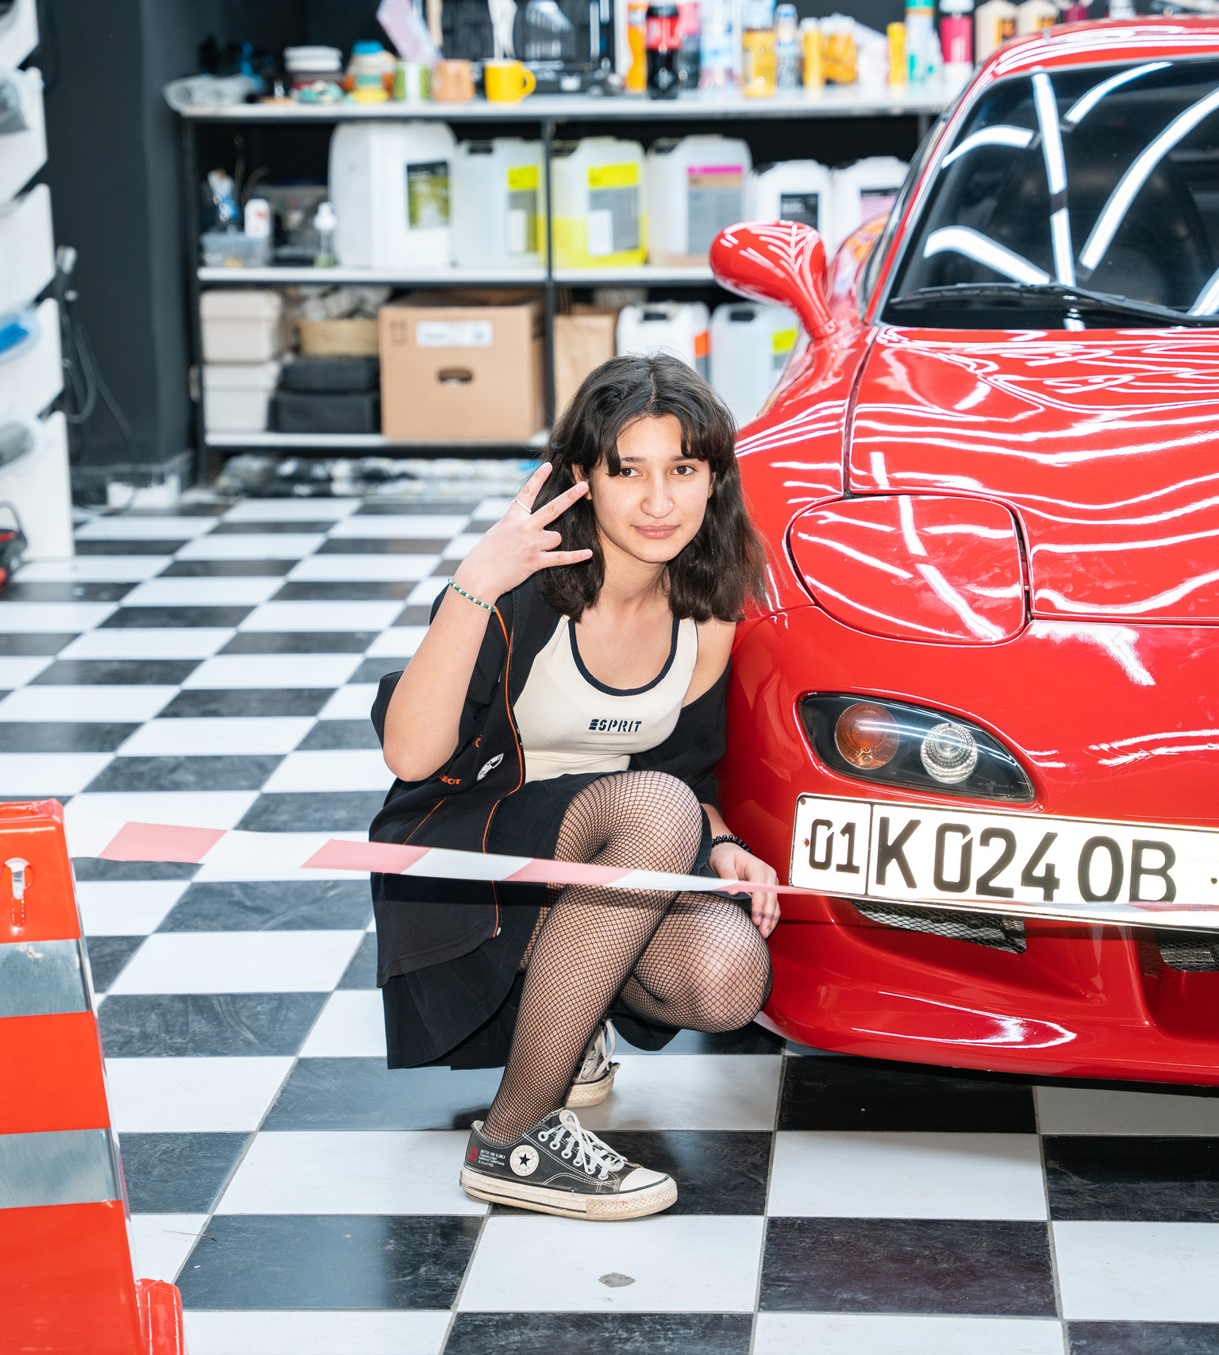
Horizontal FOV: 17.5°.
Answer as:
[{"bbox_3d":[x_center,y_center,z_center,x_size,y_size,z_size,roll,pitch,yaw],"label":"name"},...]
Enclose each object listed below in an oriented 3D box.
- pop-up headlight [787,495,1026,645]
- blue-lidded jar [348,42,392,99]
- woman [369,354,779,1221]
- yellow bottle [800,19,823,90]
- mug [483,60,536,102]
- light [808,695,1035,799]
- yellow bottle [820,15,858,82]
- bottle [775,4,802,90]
[{"bbox_3d":[0.360,-0.127,4.750,0.280,0.140,0.360,0,11,5],"label":"pop-up headlight"},{"bbox_3d":[-0.592,-1.513,9.850,0.102,0.145,0.102,-1,11,0],"label":"blue-lidded jar"},{"bbox_3d":[-0.045,0.091,4.540,0.480,0.890,0.620,-6,12,-24],"label":"woman"},{"bbox_3d":[0.512,-1.578,10.000,0.052,0.180,0.052,0,11,5],"label":"yellow bottle"},{"bbox_3d":[-0.247,-1.470,9.750,0.122,0.097,0.085,0,11,5],"label":"mug"},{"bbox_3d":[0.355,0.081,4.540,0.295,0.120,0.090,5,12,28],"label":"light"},{"bbox_3d":[0.584,-1.598,10.050,0.090,0.170,0.065,0,11,5],"label":"yellow bottle"},{"bbox_3d":[0.452,-1.592,10.000,0.062,0.220,0.062,0,11,5],"label":"bottle"}]

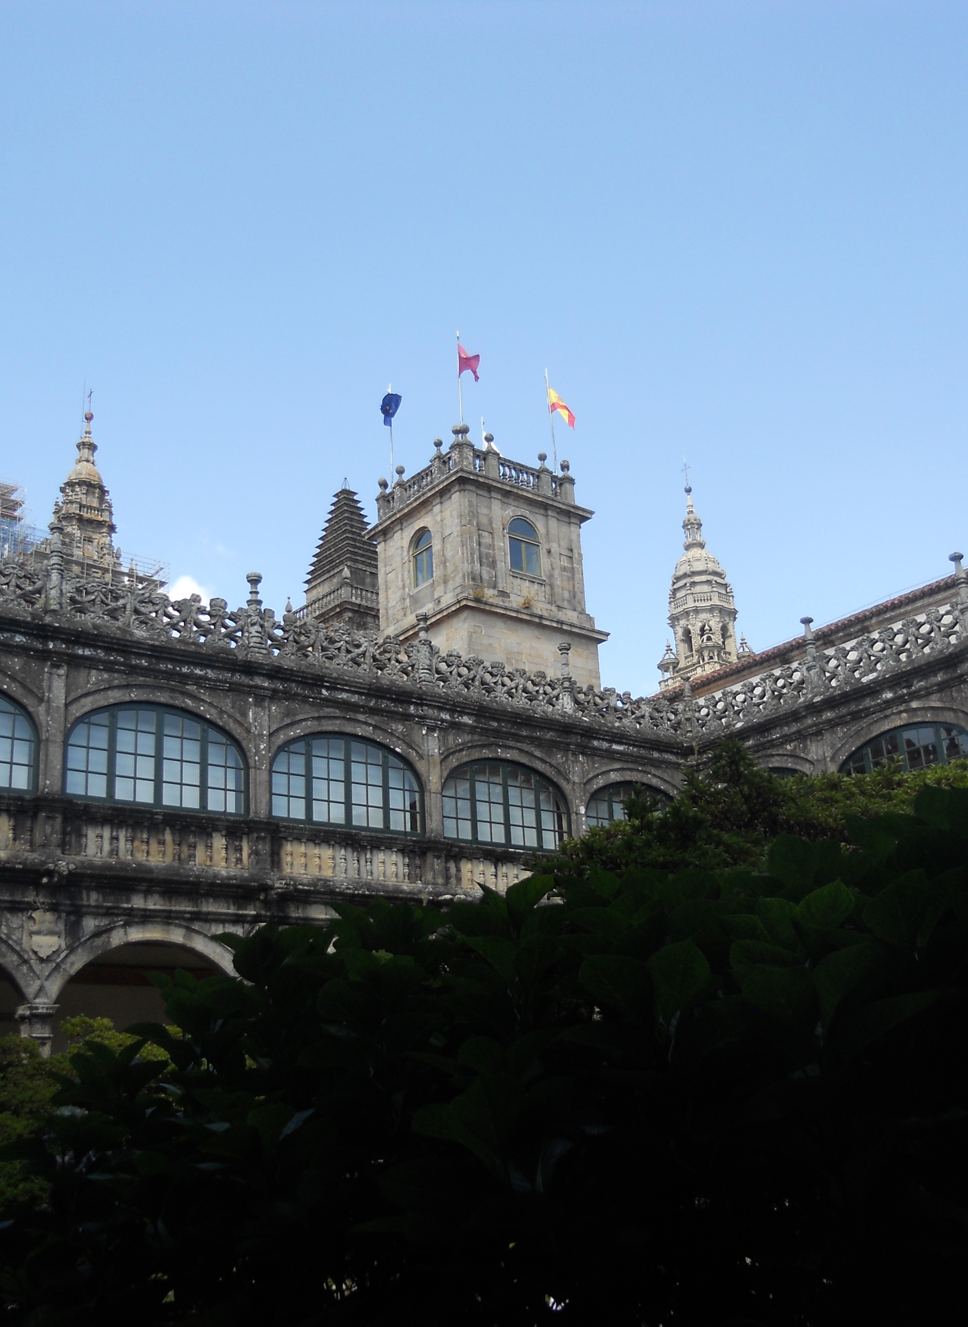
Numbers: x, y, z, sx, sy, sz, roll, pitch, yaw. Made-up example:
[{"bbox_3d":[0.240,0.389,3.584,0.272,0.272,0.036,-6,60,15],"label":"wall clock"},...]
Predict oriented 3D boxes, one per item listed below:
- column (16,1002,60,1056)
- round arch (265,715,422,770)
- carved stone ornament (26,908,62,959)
[{"bbox_3d":[-6.511,6.596,19.652,0.504,3.400,0.550,12,-24,-36],"label":"column"},{"bbox_3d":[-2.491,1.560,24.840,3.294,1.199,0.400,12,-24,-36],"label":"round arch"},{"bbox_3d":[-6.734,4.125,21.205,0.559,0.781,0.180,11,-24,-35],"label":"carved stone ornament"}]

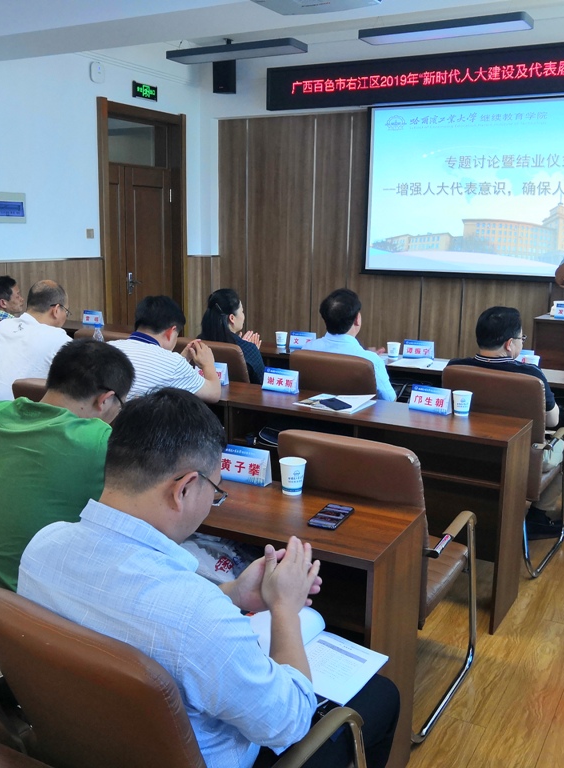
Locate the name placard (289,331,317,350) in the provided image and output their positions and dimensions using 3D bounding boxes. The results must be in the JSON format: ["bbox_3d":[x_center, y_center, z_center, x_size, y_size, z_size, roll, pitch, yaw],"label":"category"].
[{"bbox_3d":[0.144,-0.266,4.900,0.189,0.096,0.050,7,13,27],"label":"name placard"}]

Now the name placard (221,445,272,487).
[{"bbox_3d":[-0.114,0.236,2.373,0.175,0.104,0.058,7,13,28],"label":"name placard"}]

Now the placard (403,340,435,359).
[{"bbox_3d":[0.799,-0.196,4.653,0.175,0.104,0.060,5,12,20],"label":"placard"}]

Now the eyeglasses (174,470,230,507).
[{"bbox_3d":[-0.183,0.167,1.359,0.139,0.045,0.144,7,-23,27],"label":"eyeglasses"}]

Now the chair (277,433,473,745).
[{"bbox_3d":[0.323,0.541,2.637,0.566,0.914,0.646,7,13,27],"label":"chair"}]

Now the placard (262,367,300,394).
[{"bbox_3d":[-0.004,-0.016,3.669,0.180,0.103,0.060,8,13,32],"label":"placard"}]

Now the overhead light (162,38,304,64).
[{"bbox_3d":[-0.377,-2.700,6.492,1.170,0.065,0.260,7,13,28],"label":"overhead light"}]

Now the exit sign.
[{"bbox_3d":[-1.250,-2.668,7.299,0.030,0.144,0.358,7,13,27],"label":"exit sign"}]

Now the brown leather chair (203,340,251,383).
[{"bbox_3d":[-0.235,0.184,4.377,0.566,0.914,0.646,7,13,27],"label":"brown leather chair"}]

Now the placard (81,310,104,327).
[{"bbox_3d":[-1.379,-0.488,5.897,0.189,0.096,0.050,7,13,27],"label":"placard"}]

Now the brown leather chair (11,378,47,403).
[{"bbox_3d":[-0.676,0.397,3.281,0.566,0.914,0.646,7,13,27],"label":"brown leather chair"}]

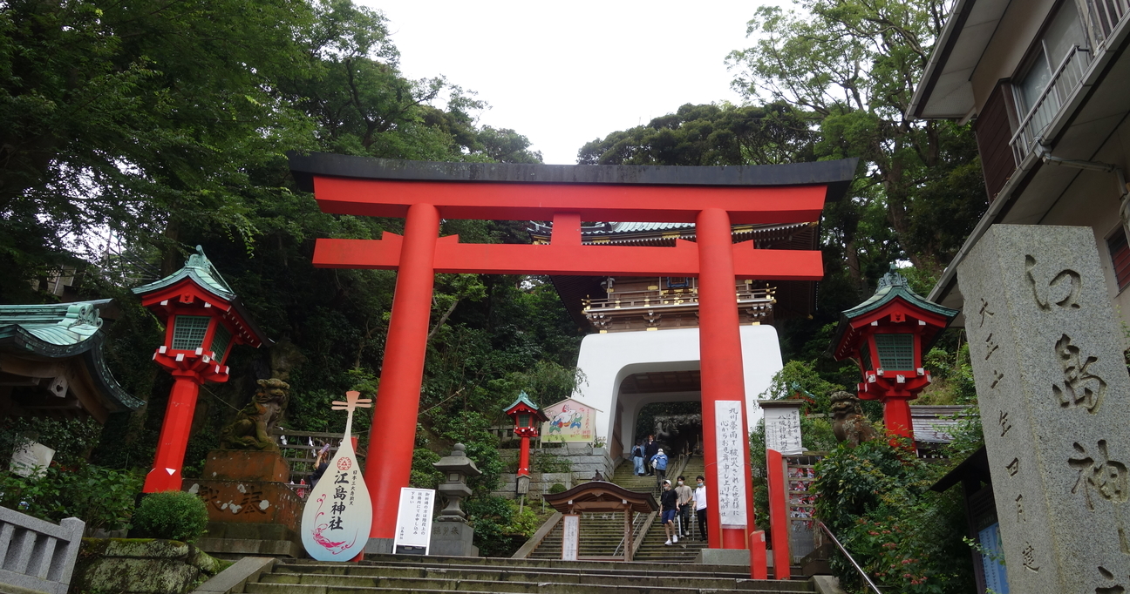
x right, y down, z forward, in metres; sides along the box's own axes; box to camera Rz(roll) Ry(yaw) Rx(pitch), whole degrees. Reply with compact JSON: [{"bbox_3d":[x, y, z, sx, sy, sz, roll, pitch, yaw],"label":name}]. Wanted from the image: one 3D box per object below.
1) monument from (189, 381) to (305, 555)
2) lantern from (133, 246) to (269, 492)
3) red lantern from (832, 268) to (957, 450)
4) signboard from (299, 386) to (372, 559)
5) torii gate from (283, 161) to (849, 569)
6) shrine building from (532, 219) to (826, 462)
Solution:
[{"bbox_3d":[-4.483,2.536,12.800,1.750,2.720,1.750,1,-24,2],"label":"monument"},{"bbox_3d":[-4.860,1.114,11.357,1.320,3.270,1.460,2,-25,3],"label":"lantern"},{"bbox_3d":[3.990,1.397,10.544,1.370,3.600,1.400,0,-24,6],"label":"red lantern"},{"bbox_3d":[-2.947,2.337,11.698,0.930,2.270,0.120,1,-24,2],"label":"signboard"},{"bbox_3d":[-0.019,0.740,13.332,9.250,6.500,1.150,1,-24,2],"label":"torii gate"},{"bbox_3d":[5.910,1.918,43.996,13.068,15.000,10.790,-3,-25,13],"label":"shrine building"}]

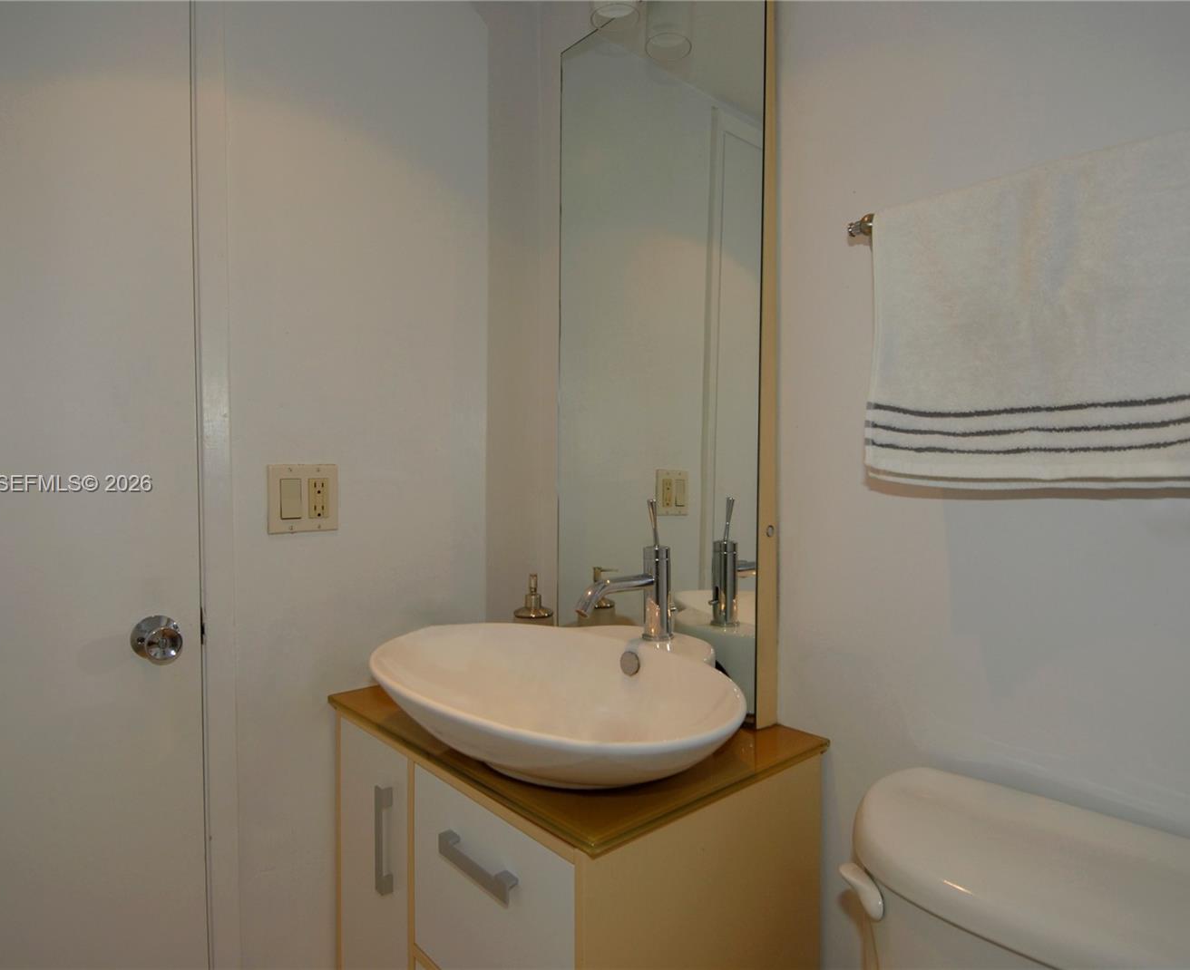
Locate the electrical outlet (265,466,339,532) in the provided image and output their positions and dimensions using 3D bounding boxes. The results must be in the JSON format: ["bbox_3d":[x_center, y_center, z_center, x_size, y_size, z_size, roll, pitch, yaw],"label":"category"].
[{"bbox_3d":[-0.492,0.023,1.230,0.117,0.114,0.010,-2,2,-43],"label":"electrical outlet"}]

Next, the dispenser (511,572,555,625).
[{"bbox_3d":[-0.118,0.268,1.391,0.076,0.192,0.084,0,2,-7],"label":"dispenser"}]

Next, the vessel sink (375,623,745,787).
[{"bbox_3d":[-0.039,0.308,1.027,0.458,0.134,0.632,-2,2,-43],"label":"vessel sink"}]

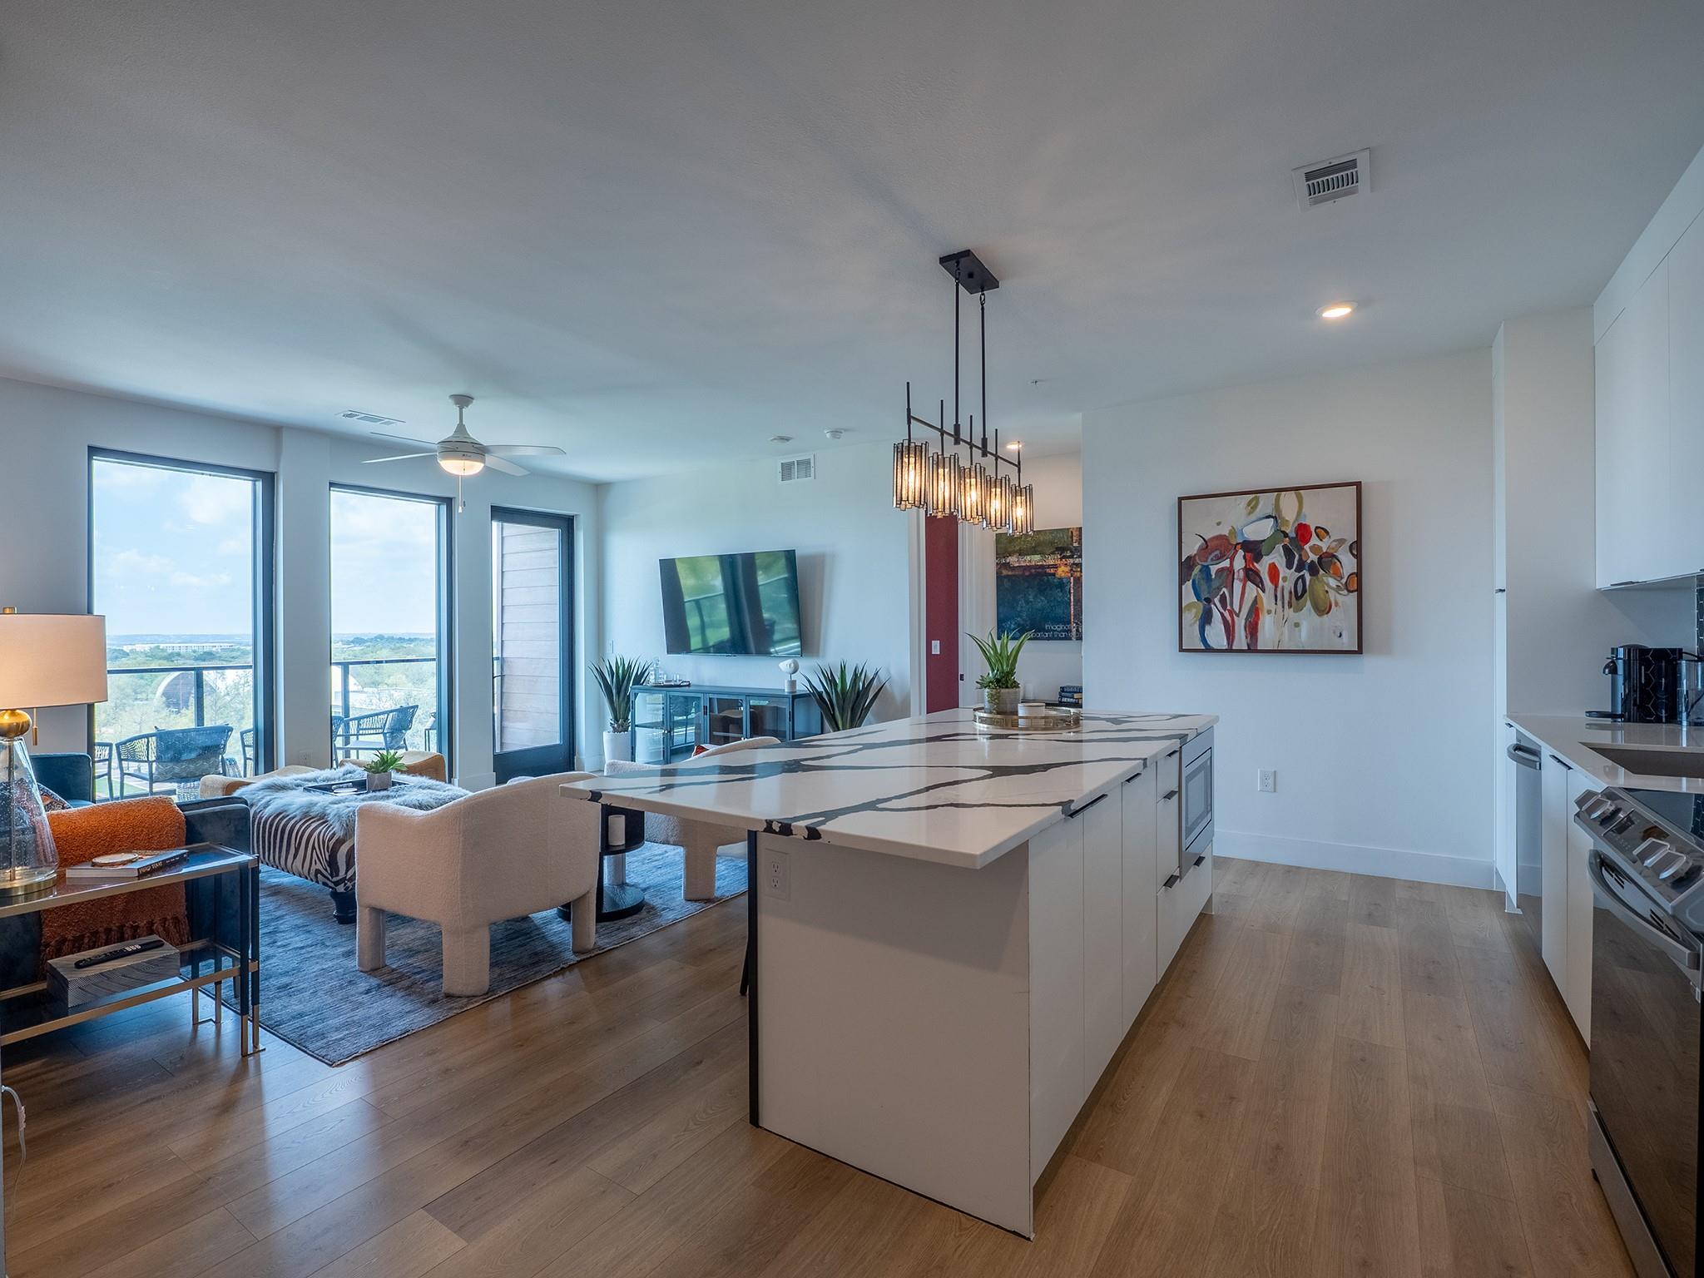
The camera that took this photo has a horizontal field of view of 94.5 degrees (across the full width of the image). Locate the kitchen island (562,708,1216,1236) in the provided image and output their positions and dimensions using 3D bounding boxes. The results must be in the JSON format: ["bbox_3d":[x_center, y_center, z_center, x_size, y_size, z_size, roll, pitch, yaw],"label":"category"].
[{"bbox_3d":[0.469,0.841,2.901,1.217,0.914,2.693,0,0,33],"label":"kitchen island"}]

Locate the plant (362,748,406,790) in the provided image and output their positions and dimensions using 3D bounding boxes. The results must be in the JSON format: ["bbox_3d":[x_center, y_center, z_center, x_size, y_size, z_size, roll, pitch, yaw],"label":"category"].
[{"bbox_3d":[-2.545,0.702,4.282,0.200,0.225,0.200,0,0,33],"label":"plant"}]

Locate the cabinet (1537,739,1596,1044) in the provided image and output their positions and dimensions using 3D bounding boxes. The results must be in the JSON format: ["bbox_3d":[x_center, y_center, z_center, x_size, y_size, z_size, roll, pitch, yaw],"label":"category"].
[{"bbox_3d":[2.611,0.832,2.436,0.590,0.810,0.930,0,0,33],"label":"cabinet"}]

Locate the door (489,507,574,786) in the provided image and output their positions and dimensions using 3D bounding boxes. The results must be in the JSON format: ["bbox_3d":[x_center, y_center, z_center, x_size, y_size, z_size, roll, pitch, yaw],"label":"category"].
[{"bbox_3d":[-2.898,0.070,7.128,0.090,2.444,0.920,0,0,33],"label":"door"}]

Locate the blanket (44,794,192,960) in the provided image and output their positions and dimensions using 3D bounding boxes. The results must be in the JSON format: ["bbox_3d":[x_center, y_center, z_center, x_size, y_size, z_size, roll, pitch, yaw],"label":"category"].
[{"bbox_3d":[-2.497,0.812,2.636,0.270,0.470,0.370,0,0,33],"label":"blanket"}]

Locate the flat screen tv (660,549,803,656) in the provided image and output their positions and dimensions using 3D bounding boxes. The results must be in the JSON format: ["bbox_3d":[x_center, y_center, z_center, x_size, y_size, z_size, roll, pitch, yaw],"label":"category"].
[{"bbox_3d":[-1.011,-0.279,6.517,1.450,0.830,0.055,0,6,32],"label":"flat screen tv"}]

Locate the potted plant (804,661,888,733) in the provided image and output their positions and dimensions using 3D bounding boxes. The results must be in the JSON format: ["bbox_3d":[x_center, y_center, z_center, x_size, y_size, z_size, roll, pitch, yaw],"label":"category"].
[{"bbox_3d":[-0.040,0.737,5.796,0.630,1.150,0.600,0,0,33],"label":"potted plant"}]

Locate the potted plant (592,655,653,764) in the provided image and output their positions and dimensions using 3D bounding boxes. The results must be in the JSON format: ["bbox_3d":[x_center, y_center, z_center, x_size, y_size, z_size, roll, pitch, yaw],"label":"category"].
[{"bbox_3d":[-2.112,0.737,7.168,0.570,1.165,0.550,0,0,33],"label":"potted plant"}]

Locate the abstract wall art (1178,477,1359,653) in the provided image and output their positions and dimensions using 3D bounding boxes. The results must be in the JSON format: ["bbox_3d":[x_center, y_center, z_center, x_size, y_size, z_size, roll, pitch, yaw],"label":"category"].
[{"bbox_3d":[2.377,-0.385,4.526,0.928,0.939,0.045,0,0,33],"label":"abstract wall art"}]

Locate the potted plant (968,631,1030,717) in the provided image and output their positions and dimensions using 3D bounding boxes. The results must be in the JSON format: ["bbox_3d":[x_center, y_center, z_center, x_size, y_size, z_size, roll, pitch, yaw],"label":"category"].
[{"bbox_3d":[0.673,0.160,3.542,0.260,0.416,0.260,0,0,33],"label":"potted plant"}]

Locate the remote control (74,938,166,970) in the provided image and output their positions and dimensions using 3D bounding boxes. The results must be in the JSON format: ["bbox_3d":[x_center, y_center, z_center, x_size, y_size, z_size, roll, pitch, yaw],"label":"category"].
[{"bbox_3d":[-2.206,0.956,2.381,0.043,0.020,0.195,0,0,33],"label":"remote control"}]

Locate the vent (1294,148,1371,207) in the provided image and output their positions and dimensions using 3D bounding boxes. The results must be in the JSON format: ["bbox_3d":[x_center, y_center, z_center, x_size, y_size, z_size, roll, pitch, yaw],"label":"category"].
[{"bbox_3d":[1.535,-1.449,2.516,0.204,0.020,0.295,0,0,33],"label":"vent"}]

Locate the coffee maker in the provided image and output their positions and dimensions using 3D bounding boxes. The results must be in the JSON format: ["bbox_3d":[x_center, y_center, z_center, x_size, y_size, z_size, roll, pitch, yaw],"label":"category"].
[{"bbox_3d":[3.582,0.199,3.558,0.360,0.338,0.160,0,0,33],"label":"coffee maker"}]

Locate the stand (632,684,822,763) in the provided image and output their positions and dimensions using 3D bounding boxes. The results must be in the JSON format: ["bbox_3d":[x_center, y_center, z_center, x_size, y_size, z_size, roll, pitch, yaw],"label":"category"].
[{"bbox_3d":[-1.080,0.874,6.617,1.790,0.880,0.380,0,0,33],"label":"stand"}]

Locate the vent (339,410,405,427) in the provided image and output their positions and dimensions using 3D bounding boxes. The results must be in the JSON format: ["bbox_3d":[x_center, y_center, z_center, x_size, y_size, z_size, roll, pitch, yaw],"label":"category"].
[{"bbox_3d":[-3.172,-1.440,5.208,0.190,0.020,0.365,0,0,33],"label":"vent"}]

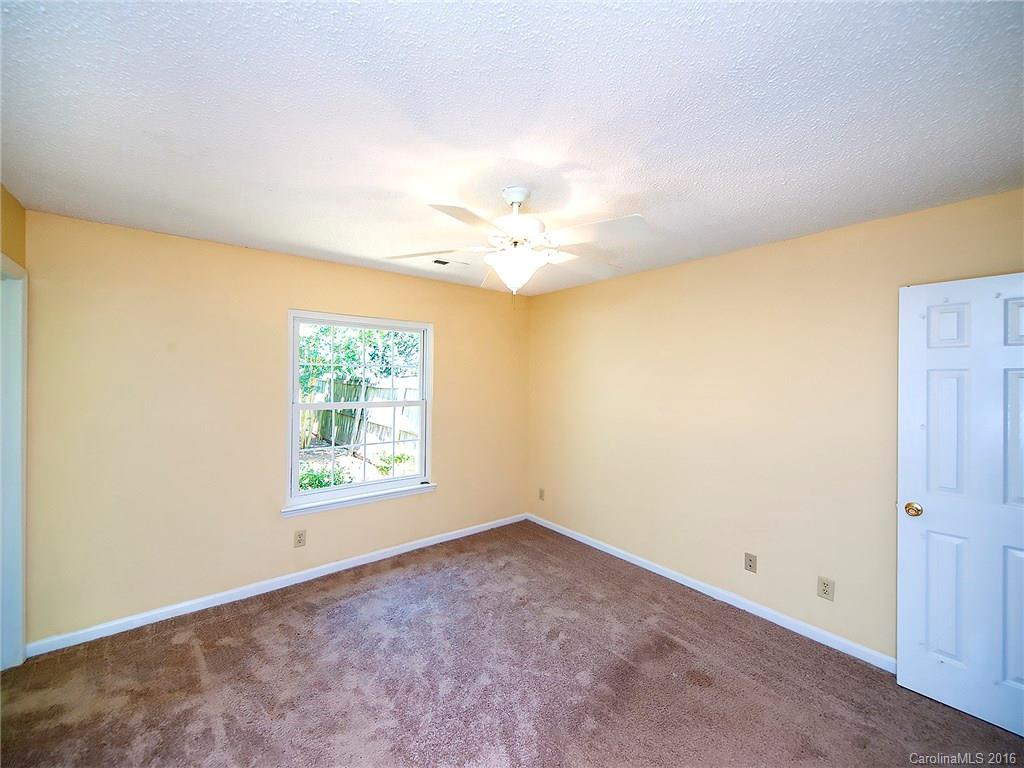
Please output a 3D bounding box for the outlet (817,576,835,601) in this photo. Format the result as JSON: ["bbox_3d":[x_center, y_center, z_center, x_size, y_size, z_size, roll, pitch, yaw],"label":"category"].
[{"bbox_3d":[1.858,1.217,2.452,0.010,0.116,0.076,0,1,-39],"label":"outlet"}]

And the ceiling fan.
[{"bbox_3d":[0.016,-0.670,1.980,1.280,0.485,1.260,1,1,0],"label":"ceiling fan"}]

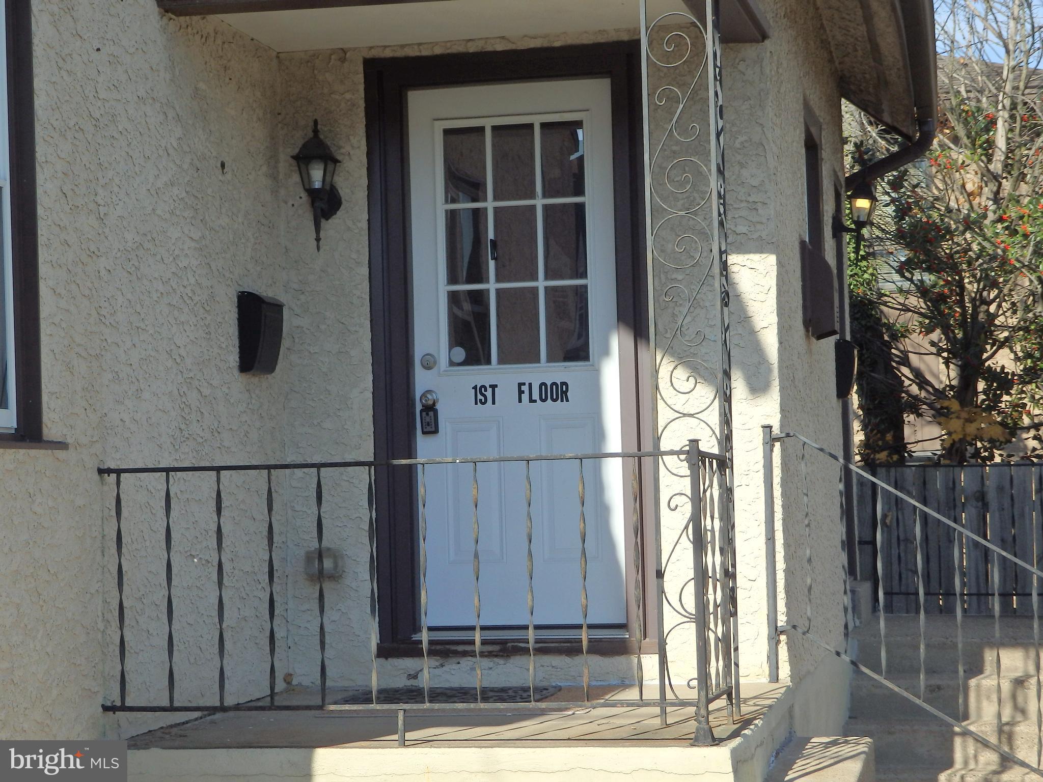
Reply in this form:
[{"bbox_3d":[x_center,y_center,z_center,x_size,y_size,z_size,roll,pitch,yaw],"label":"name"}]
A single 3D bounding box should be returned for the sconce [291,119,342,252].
[{"bbox_3d":[-0.748,-0.758,7.385,0.170,0.495,0.220,-2,-3,11],"label":"sconce"}]

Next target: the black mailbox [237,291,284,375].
[{"bbox_3d":[-0.923,-0.204,7.112,0.100,0.290,0.230,-2,-3,11],"label":"black mailbox"}]

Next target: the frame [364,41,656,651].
[{"bbox_3d":[-0.039,-0.150,7.385,1.050,2.245,0.150,-2,-3,11],"label":"frame"}]

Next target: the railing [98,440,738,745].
[{"bbox_3d":[-0.286,0.593,5.868,1.780,0.835,0.540,-2,-3,11],"label":"railing"}]

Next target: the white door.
[{"bbox_3d":[-0.017,-0.143,7.447,0.800,2.030,0.050,-2,-3,11],"label":"white door"}]

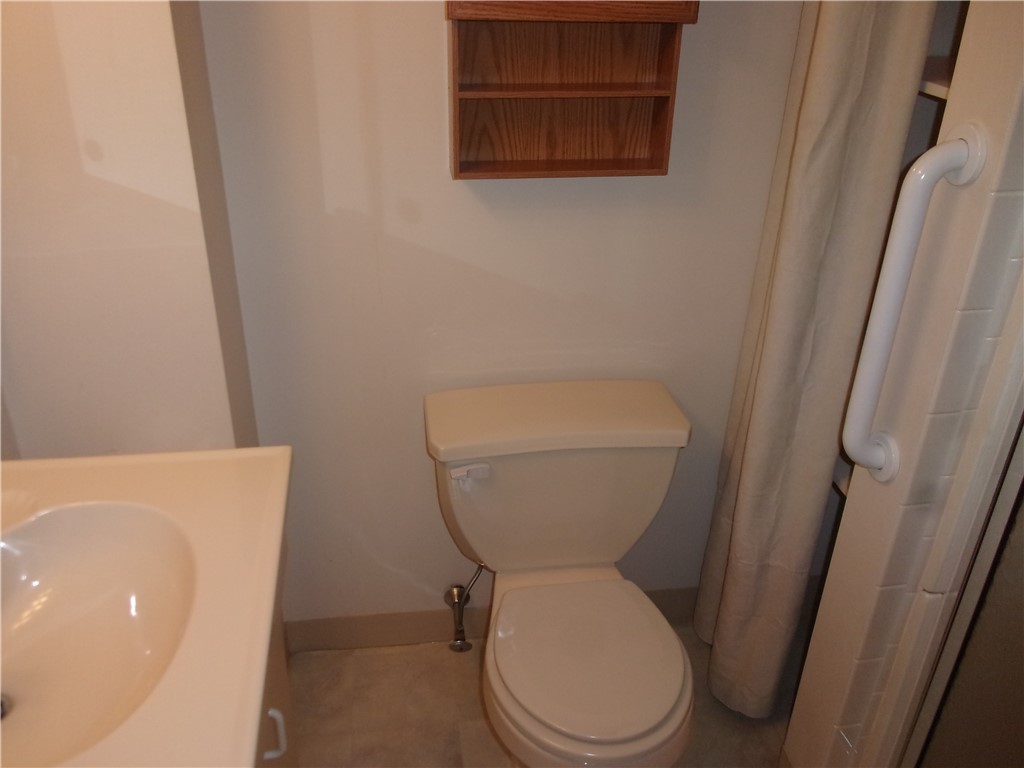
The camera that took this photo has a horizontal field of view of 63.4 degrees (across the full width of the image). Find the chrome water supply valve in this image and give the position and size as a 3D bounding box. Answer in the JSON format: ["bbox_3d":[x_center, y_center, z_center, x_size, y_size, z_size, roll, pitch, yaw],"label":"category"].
[{"bbox_3d":[-0.110,0.481,1.893,0.086,0.222,0.167,-2,27,-8],"label":"chrome water supply valve"}]

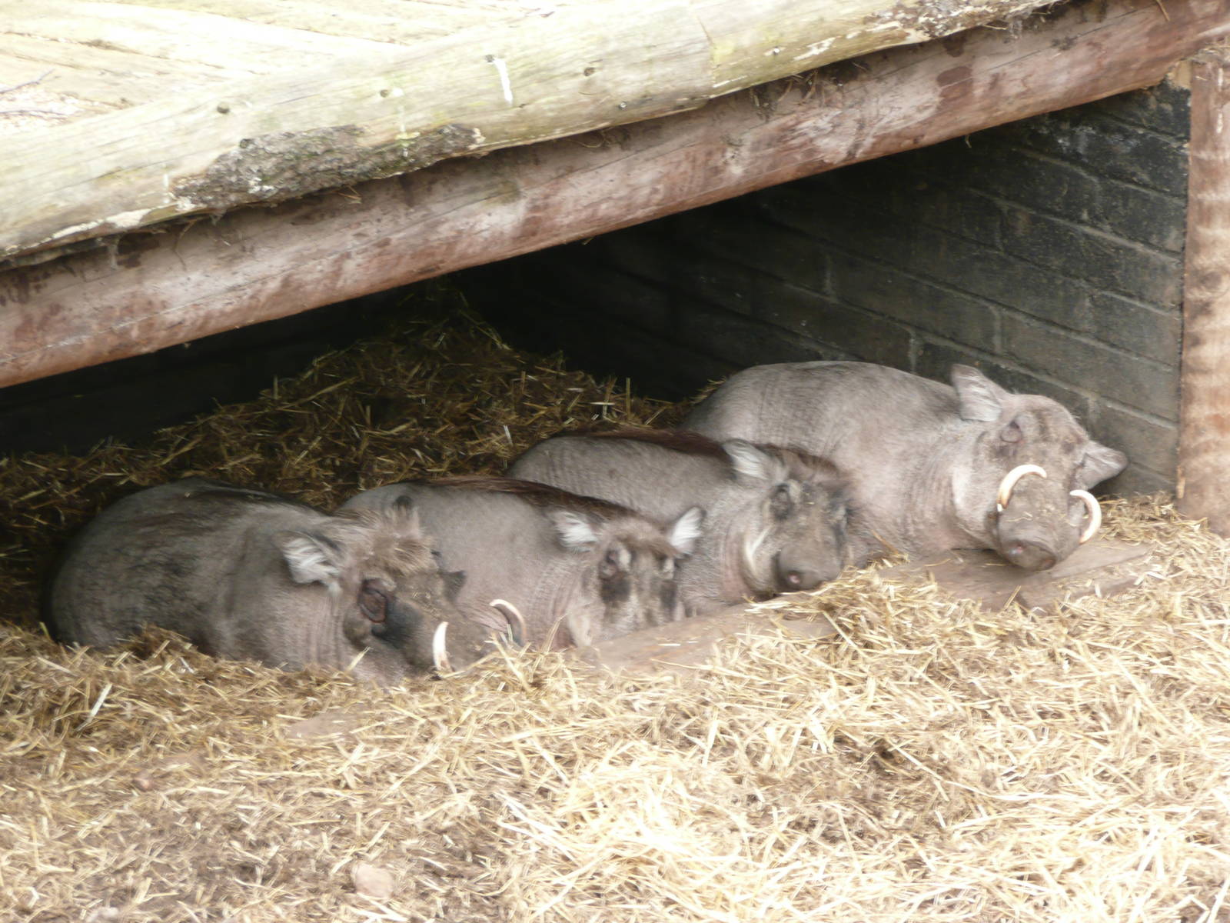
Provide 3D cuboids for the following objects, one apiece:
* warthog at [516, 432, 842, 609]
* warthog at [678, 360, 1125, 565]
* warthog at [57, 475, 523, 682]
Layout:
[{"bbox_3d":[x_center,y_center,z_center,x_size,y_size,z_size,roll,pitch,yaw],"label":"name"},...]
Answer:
[{"bbox_3d":[0.121,0.121,9.750,0.380,0.340,0.920,-16,23,-42],"label":"warthog"},{"bbox_3d":[0.571,0.013,10.000,1.040,0.380,0.420,14,22,38],"label":"warthog"},{"bbox_3d":[-0.632,0.226,9.400,0.970,0.350,0.400,12,21,34],"label":"warthog"}]

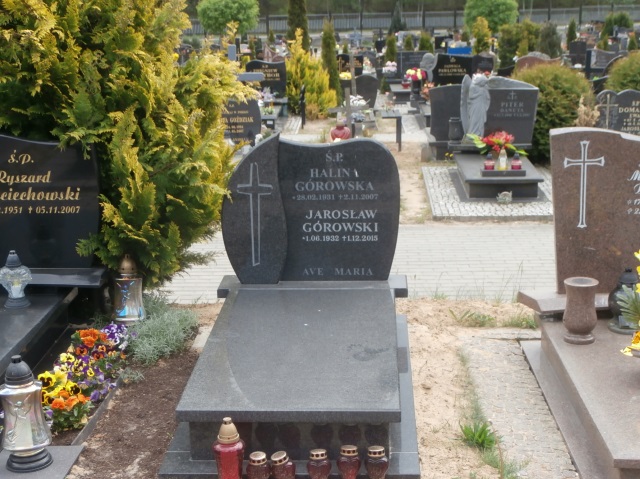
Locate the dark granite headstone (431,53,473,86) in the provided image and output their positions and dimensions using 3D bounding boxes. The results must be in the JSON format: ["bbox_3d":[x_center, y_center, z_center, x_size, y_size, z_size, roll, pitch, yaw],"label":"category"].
[{"bbox_3d":[2.171,-2.737,17.265,0.670,0.630,0.120,-1,12,4],"label":"dark granite headstone"}]

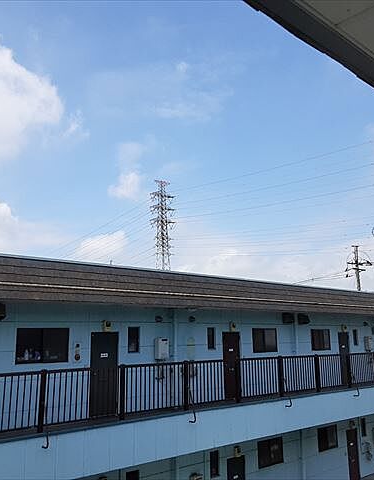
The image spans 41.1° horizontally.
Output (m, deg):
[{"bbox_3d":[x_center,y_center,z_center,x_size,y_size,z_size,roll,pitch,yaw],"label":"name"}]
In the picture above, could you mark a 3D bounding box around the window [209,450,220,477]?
[{"bbox_3d":[0.766,6.118,13.615,0.340,0.658,0.100,9,-14,-42],"label":"window"}]

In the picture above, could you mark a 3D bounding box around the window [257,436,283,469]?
[{"bbox_3d":[2.570,6.480,15.222,1.188,0.780,0.100,9,-14,-42],"label":"window"}]

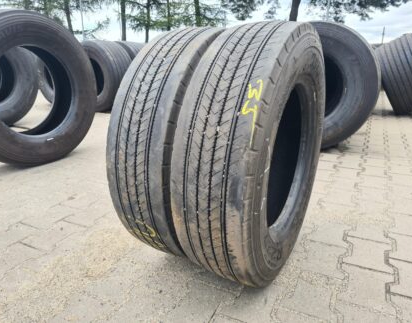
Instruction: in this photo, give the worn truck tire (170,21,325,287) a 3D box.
[{"bbox_3d":[0.202,-0.022,1.097,0.233,0.836,0.836,11,21,28],"label":"worn truck tire"}]

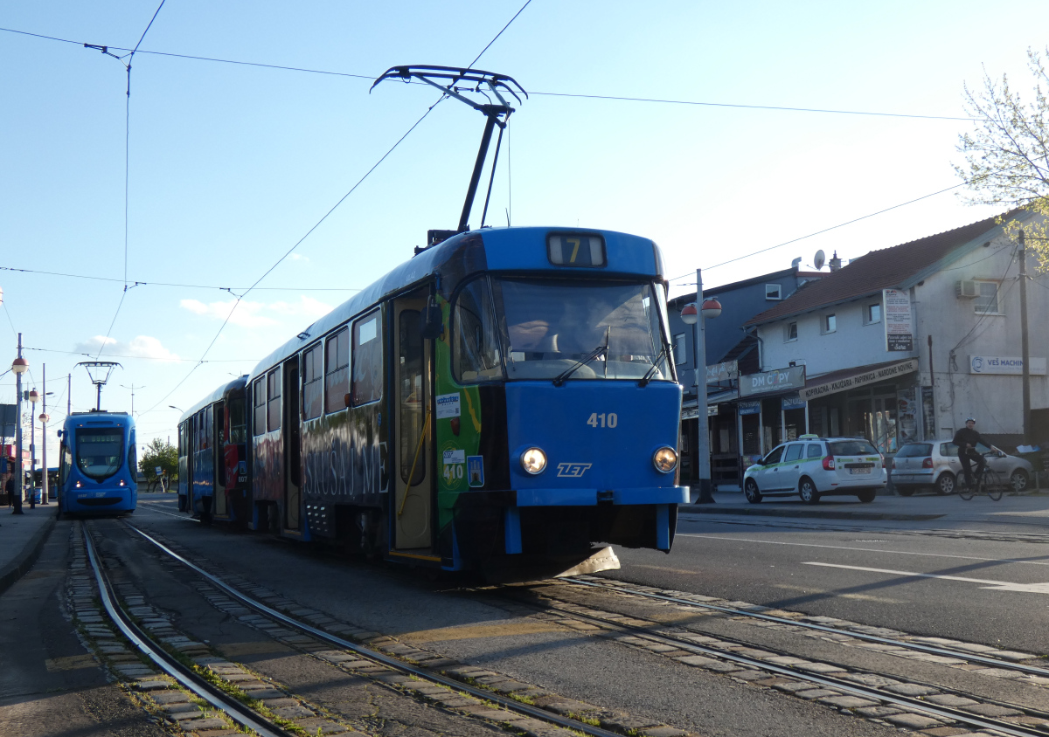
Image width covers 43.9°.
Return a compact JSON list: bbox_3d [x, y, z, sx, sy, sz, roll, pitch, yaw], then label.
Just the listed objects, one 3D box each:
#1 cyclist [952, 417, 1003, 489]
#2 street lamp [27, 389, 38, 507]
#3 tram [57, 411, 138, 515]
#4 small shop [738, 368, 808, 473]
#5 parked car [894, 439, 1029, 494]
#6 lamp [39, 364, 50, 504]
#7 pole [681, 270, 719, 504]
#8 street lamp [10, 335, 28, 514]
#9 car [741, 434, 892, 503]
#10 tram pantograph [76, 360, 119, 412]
[{"bbox_3d":[9.727,1.838,28.100,0.620,1.570,0.850,0,-5,-16],"label":"cyclist"},{"bbox_3d":[-21.553,3.492,57.223,0.500,5.250,0.600,0,-5,-19],"label":"street lamp"},{"bbox_3d":[-18.435,4.467,56.259,2.300,3.360,32.000,0,-5,-18],"label":"tram"},{"bbox_3d":[9.060,1.995,40.934,3.000,3.800,4.400,0,-5,-16],"label":"small shop"},{"bbox_3d":[12.023,2.704,35.737,3.900,1.465,1.650,1,-5,-24],"label":"parked car"},{"bbox_3d":[-27.164,3.708,73.838,0.520,7.950,0.800,0,-5,-19],"label":"lamp"},{"bbox_3d":[4.436,0.484,32.544,0.500,5.750,1.450,0,-5,-16],"label":"pole"},{"bbox_3d":[-16.771,1.840,43.253,0.520,5.950,0.900,0,-5,-19],"label":"street lamp"},{"bbox_3d":[6.920,2.462,31.714,1.750,1.580,4.480,0,-5,-15],"label":"car"},{"bbox_3d":[-14.604,0.630,44.700,1.700,1.770,1.500,0,-5,-18],"label":"tram pantograph"}]

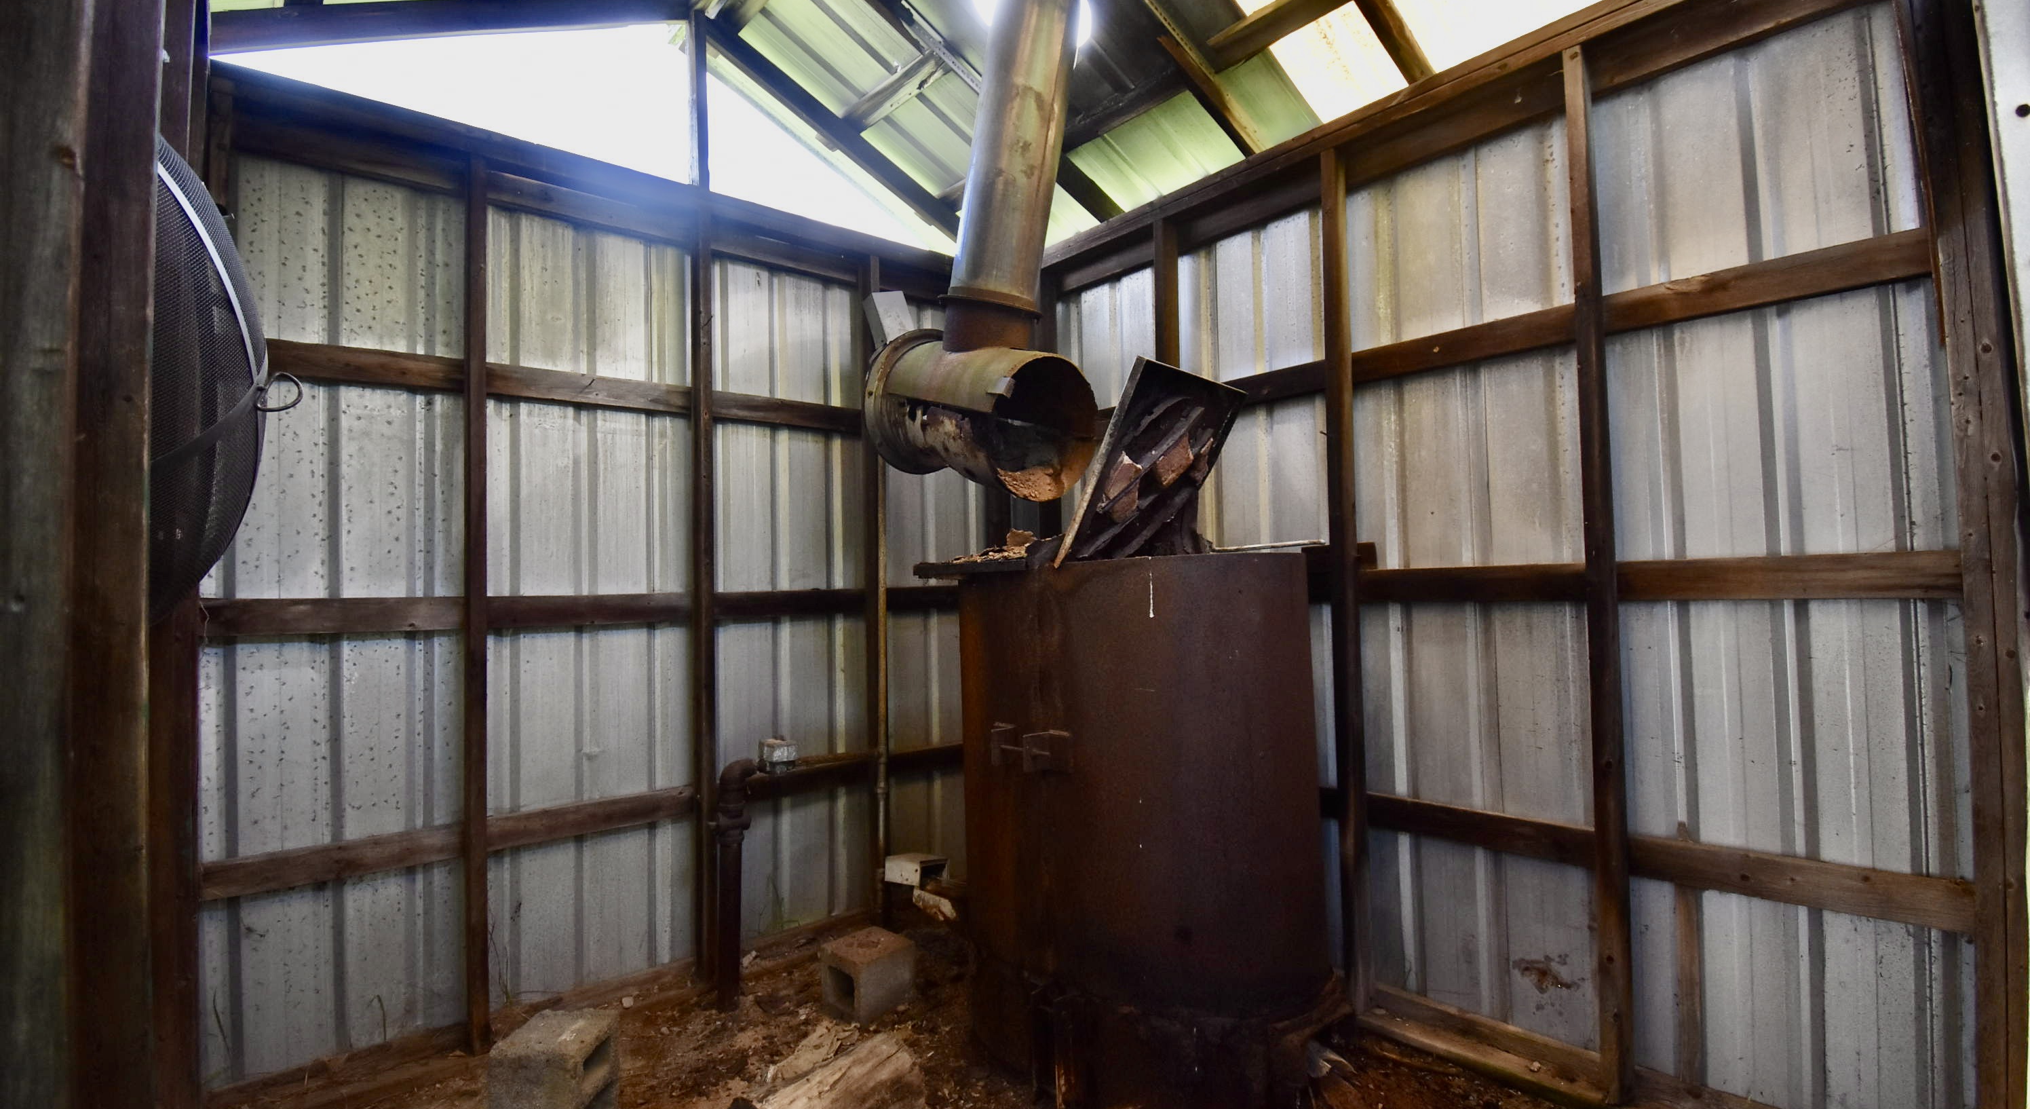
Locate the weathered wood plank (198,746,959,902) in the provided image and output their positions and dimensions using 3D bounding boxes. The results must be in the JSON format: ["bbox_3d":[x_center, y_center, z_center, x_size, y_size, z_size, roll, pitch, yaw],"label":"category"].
[{"bbox_3d":[-1.006,0.774,2.660,2.289,0.090,0.038,0,-2,-35],"label":"weathered wood plank"}]

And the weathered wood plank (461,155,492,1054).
[{"bbox_3d":[-1.468,0.112,2.293,0.043,2.400,0.089,0,-2,-35],"label":"weathered wood plank"}]

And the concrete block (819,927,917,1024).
[{"bbox_3d":[-0.434,1.253,2.535,0.179,0.167,0.204,-3,-3,40],"label":"concrete block"}]

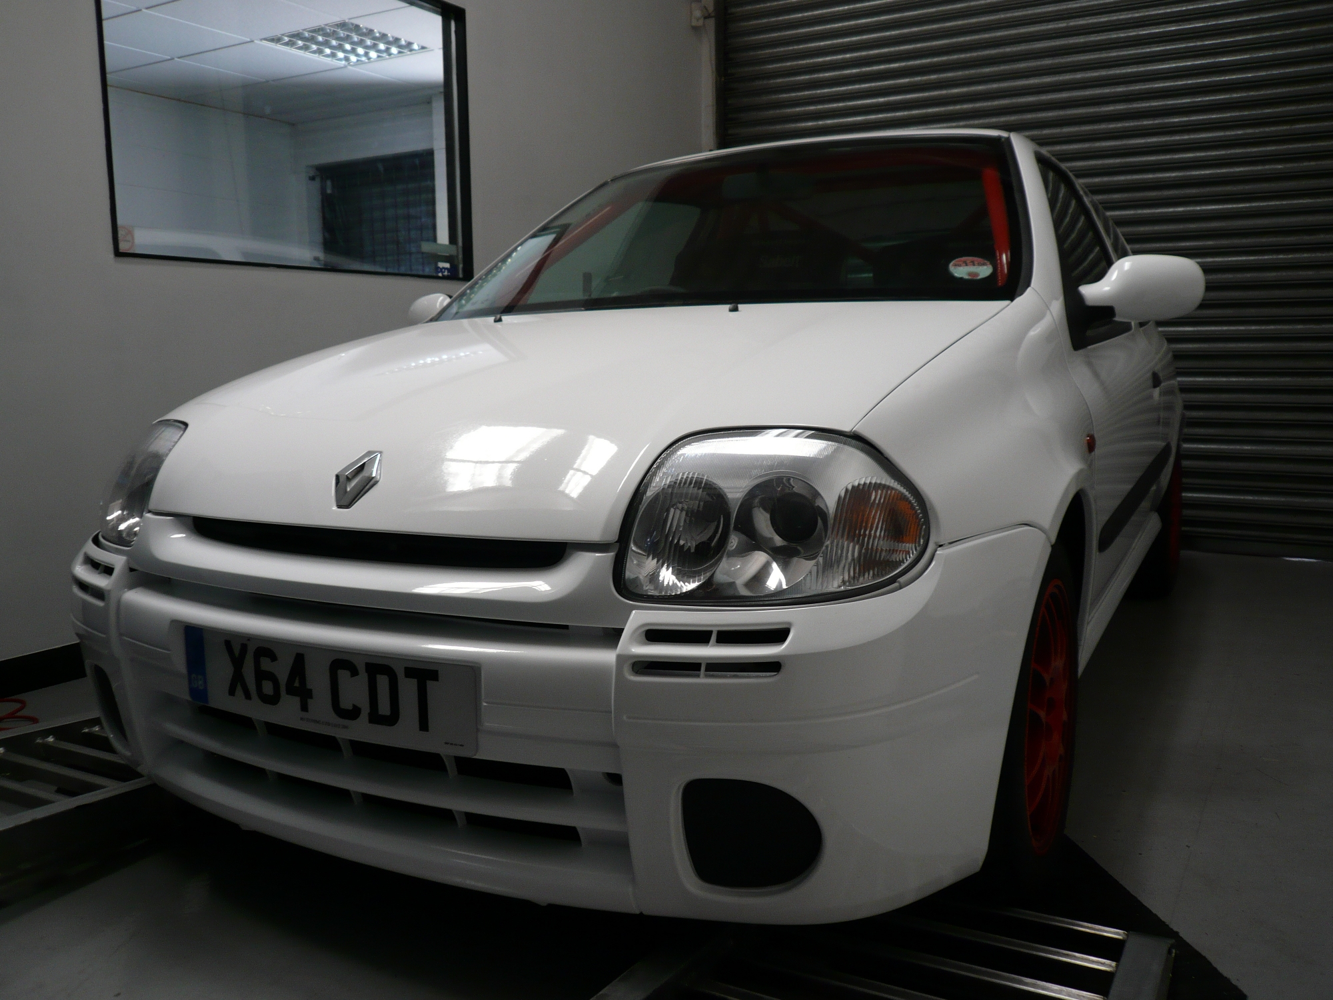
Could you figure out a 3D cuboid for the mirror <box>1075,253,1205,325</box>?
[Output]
[{"bbox_3d":[0.878,-0.391,2.002,0.220,0.127,0.130,3,8,29],"label":"mirror"}]

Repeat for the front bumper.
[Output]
[{"bbox_3d":[-0.329,0.229,1.604,1.640,0.445,0.530,3,8,29],"label":"front bumper"}]

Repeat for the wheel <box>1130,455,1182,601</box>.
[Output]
[{"bbox_3d":[1.709,0.044,3.840,0.200,0.580,0.580,3,8,29],"label":"wheel"}]

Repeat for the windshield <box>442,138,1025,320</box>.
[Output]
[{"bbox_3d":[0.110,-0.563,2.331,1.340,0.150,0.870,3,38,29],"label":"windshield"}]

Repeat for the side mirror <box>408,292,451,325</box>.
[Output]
[{"bbox_3d":[-0.585,-0.476,2.805,0.220,0.127,0.130,3,8,29],"label":"side mirror"}]

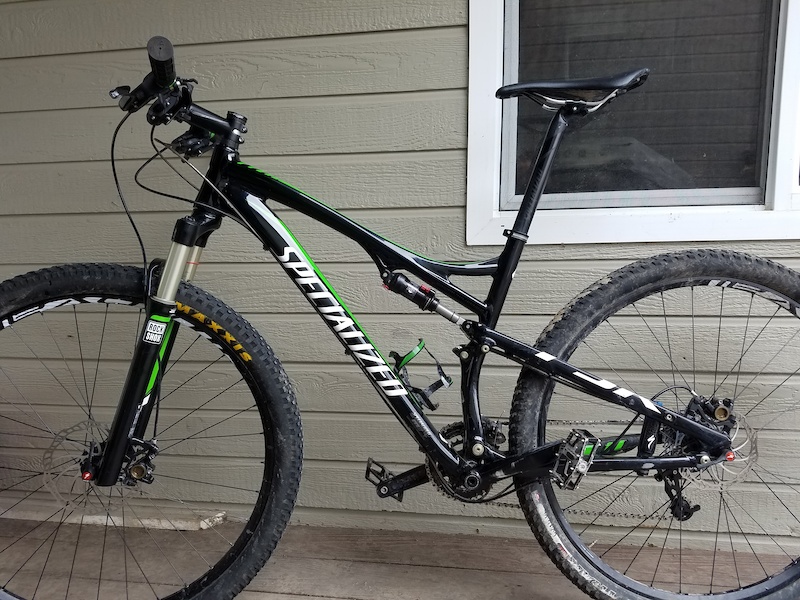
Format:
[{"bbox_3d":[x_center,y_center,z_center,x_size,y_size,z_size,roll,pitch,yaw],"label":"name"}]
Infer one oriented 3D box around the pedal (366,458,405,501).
[{"bbox_3d":[-0.033,0.381,1.265,0.088,0.020,0.095,33,0,-1],"label":"pedal"}]

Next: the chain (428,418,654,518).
[{"bbox_3d":[0.314,0.337,1.183,0.515,0.200,0.022,1,0,-1],"label":"chain"}]

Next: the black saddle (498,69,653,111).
[{"bbox_3d":[0.317,-0.387,1.130,0.273,0.062,0.140,-2,1,-1],"label":"black saddle"}]

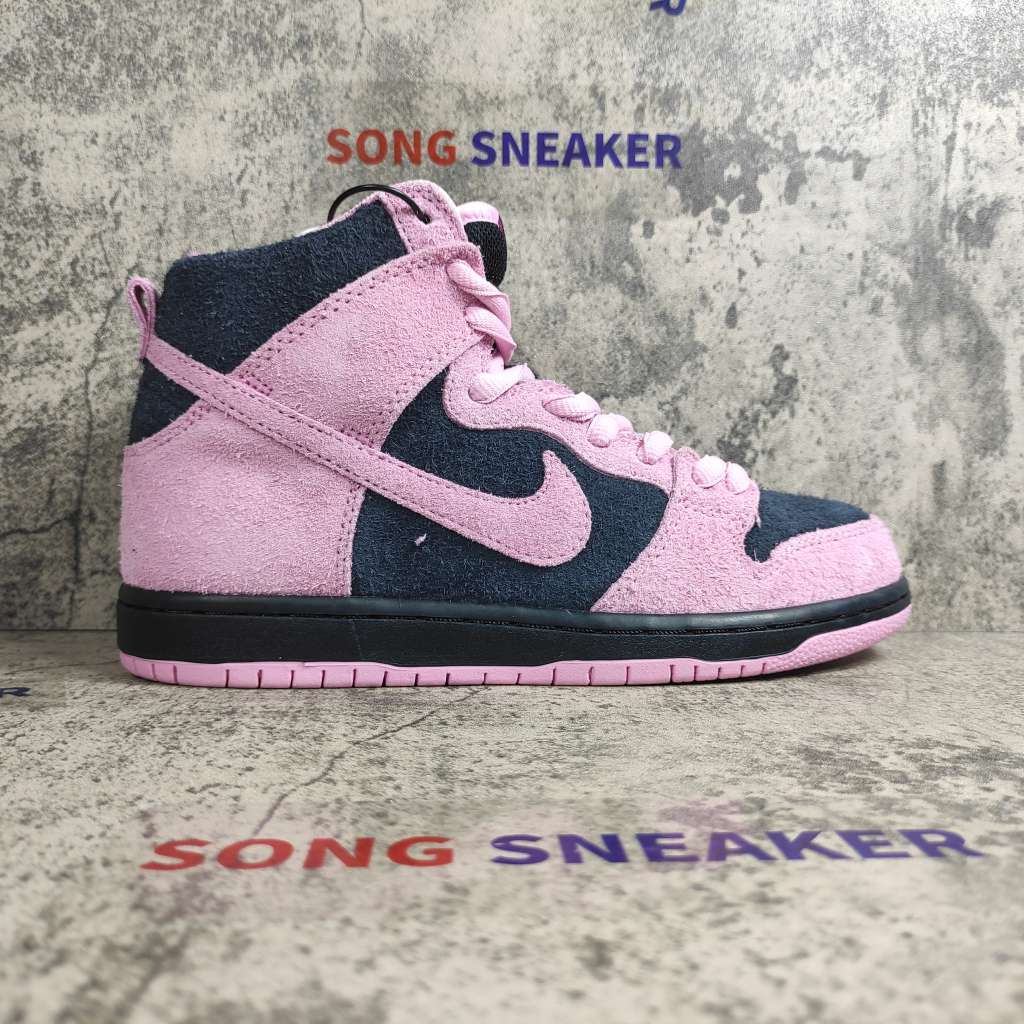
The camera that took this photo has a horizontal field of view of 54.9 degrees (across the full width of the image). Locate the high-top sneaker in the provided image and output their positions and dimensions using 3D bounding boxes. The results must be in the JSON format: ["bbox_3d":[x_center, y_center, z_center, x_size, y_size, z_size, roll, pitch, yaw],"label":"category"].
[{"bbox_3d":[0.007,-0.032,0.369,0.298,0.175,0.109,0,2,-6],"label":"high-top sneaker"}]

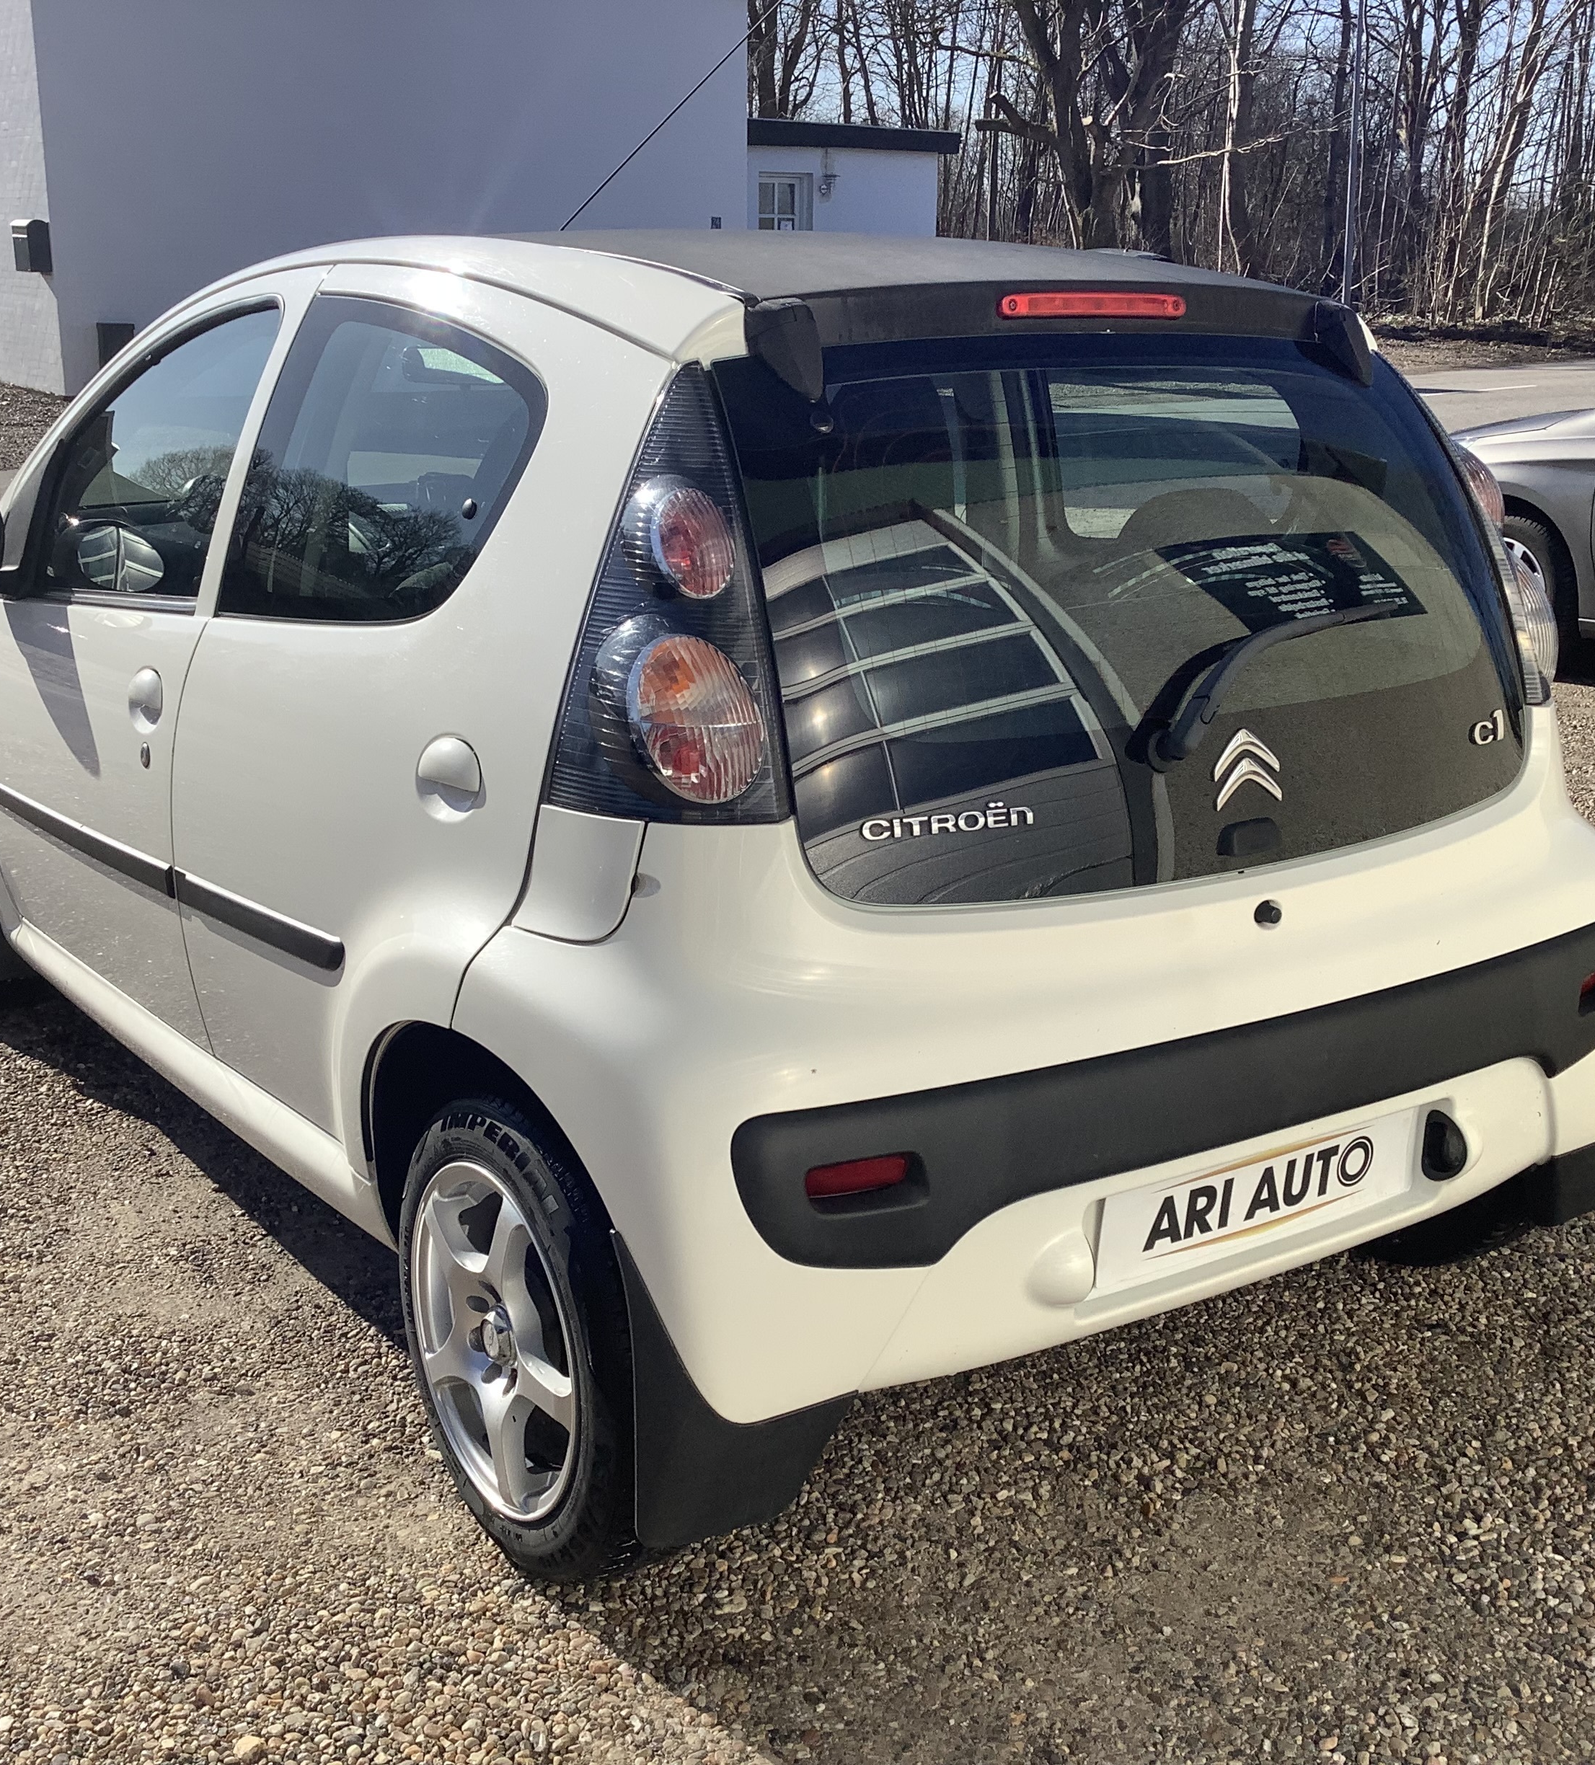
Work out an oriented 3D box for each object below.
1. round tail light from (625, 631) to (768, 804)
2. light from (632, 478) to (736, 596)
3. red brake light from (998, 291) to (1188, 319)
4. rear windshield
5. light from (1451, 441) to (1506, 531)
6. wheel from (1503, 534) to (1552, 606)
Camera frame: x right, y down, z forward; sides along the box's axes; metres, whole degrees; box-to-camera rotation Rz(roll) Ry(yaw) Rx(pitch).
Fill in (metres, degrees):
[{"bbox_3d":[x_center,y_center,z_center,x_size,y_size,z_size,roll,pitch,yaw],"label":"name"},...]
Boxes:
[{"bbox_3d":[-0.103,-0.158,2.023,0.135,0.168,0.065,-7,6,-26],"label":"round tail light"},{"bbox_3d":[-0.111,-0.338,2.052,0.100,0.115,0.060,-7,7,-28],"label":"light"},{"bbox_3d":[0.340,-0.655,2.394,0.290,0.034,0.030,-10,13,-34],"label":"red brake light"},{"bbox_3d":[0.415,-0.313,2.368,1.110,0.650,0.110,-10,-9,-34],"label":"rear windshield"},{"bbox_3d":[0.879,-0.498,2.723,0.100,0.115,0.060,-12,9,-40],"label":"light"},{"bbox_3d":[2.905,-1.176,8.606,0.160,0.460,0.460,-10,18,-35],"label":"wheel"}]

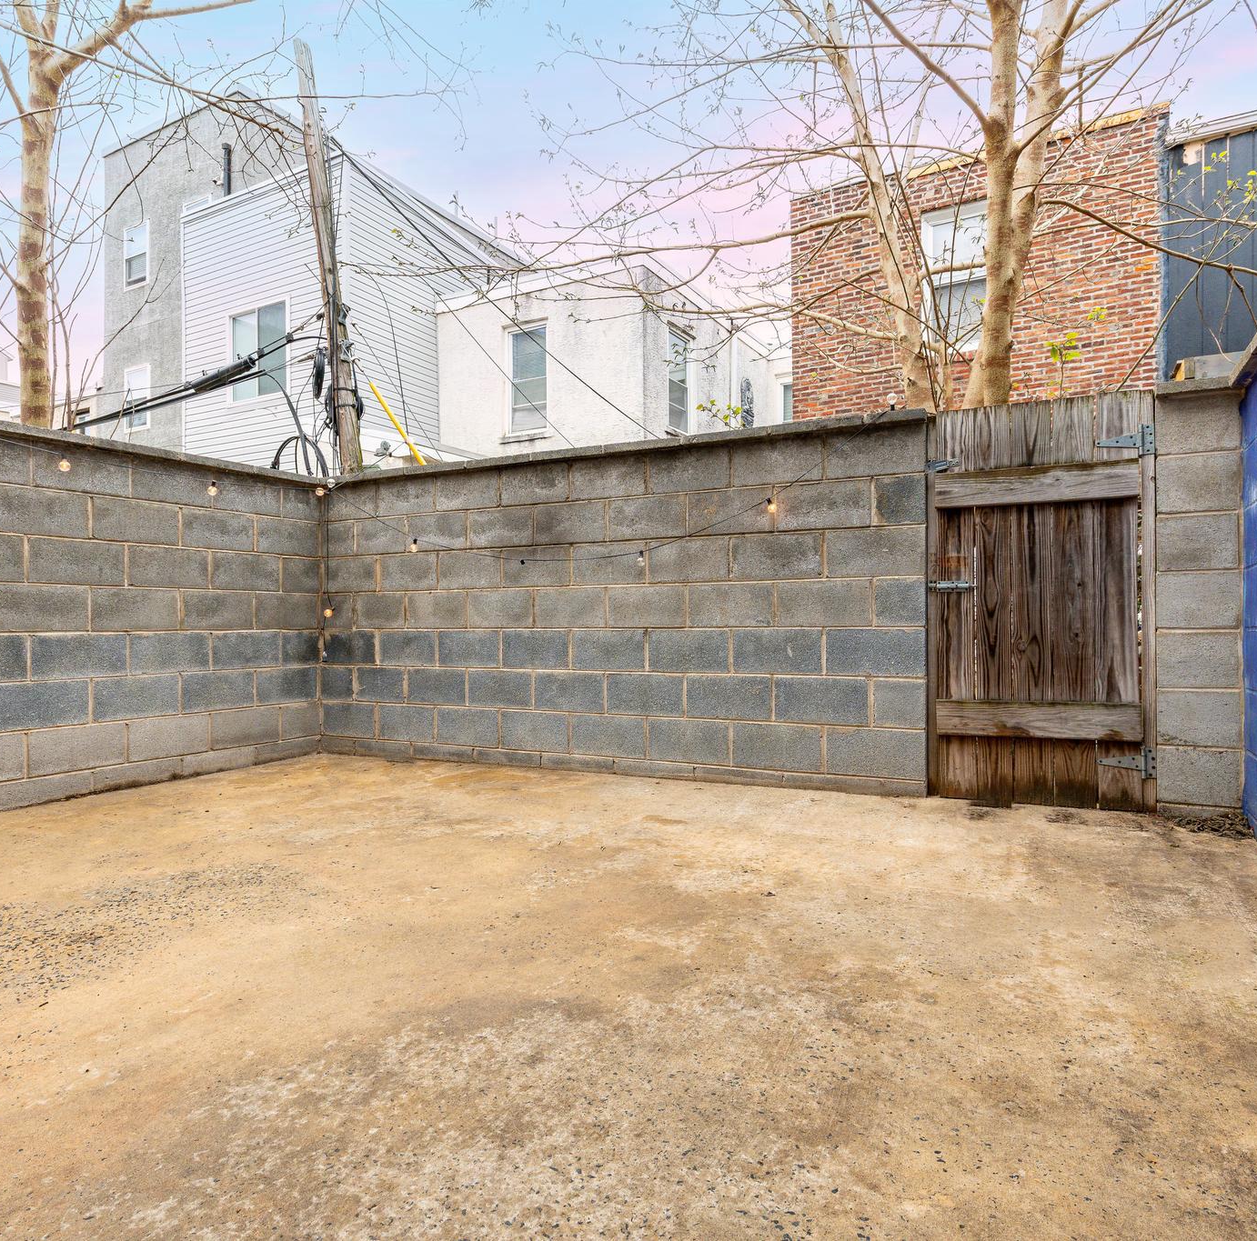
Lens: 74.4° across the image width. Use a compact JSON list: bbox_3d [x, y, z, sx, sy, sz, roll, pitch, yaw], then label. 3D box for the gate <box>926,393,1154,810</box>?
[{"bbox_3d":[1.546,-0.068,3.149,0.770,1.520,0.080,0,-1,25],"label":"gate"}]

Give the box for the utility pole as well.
[{"bbox_3d":[-2.462,-2.148,7.030,0.210,5.777,0.210,-7,-2,25],"label":"utility pole"}]

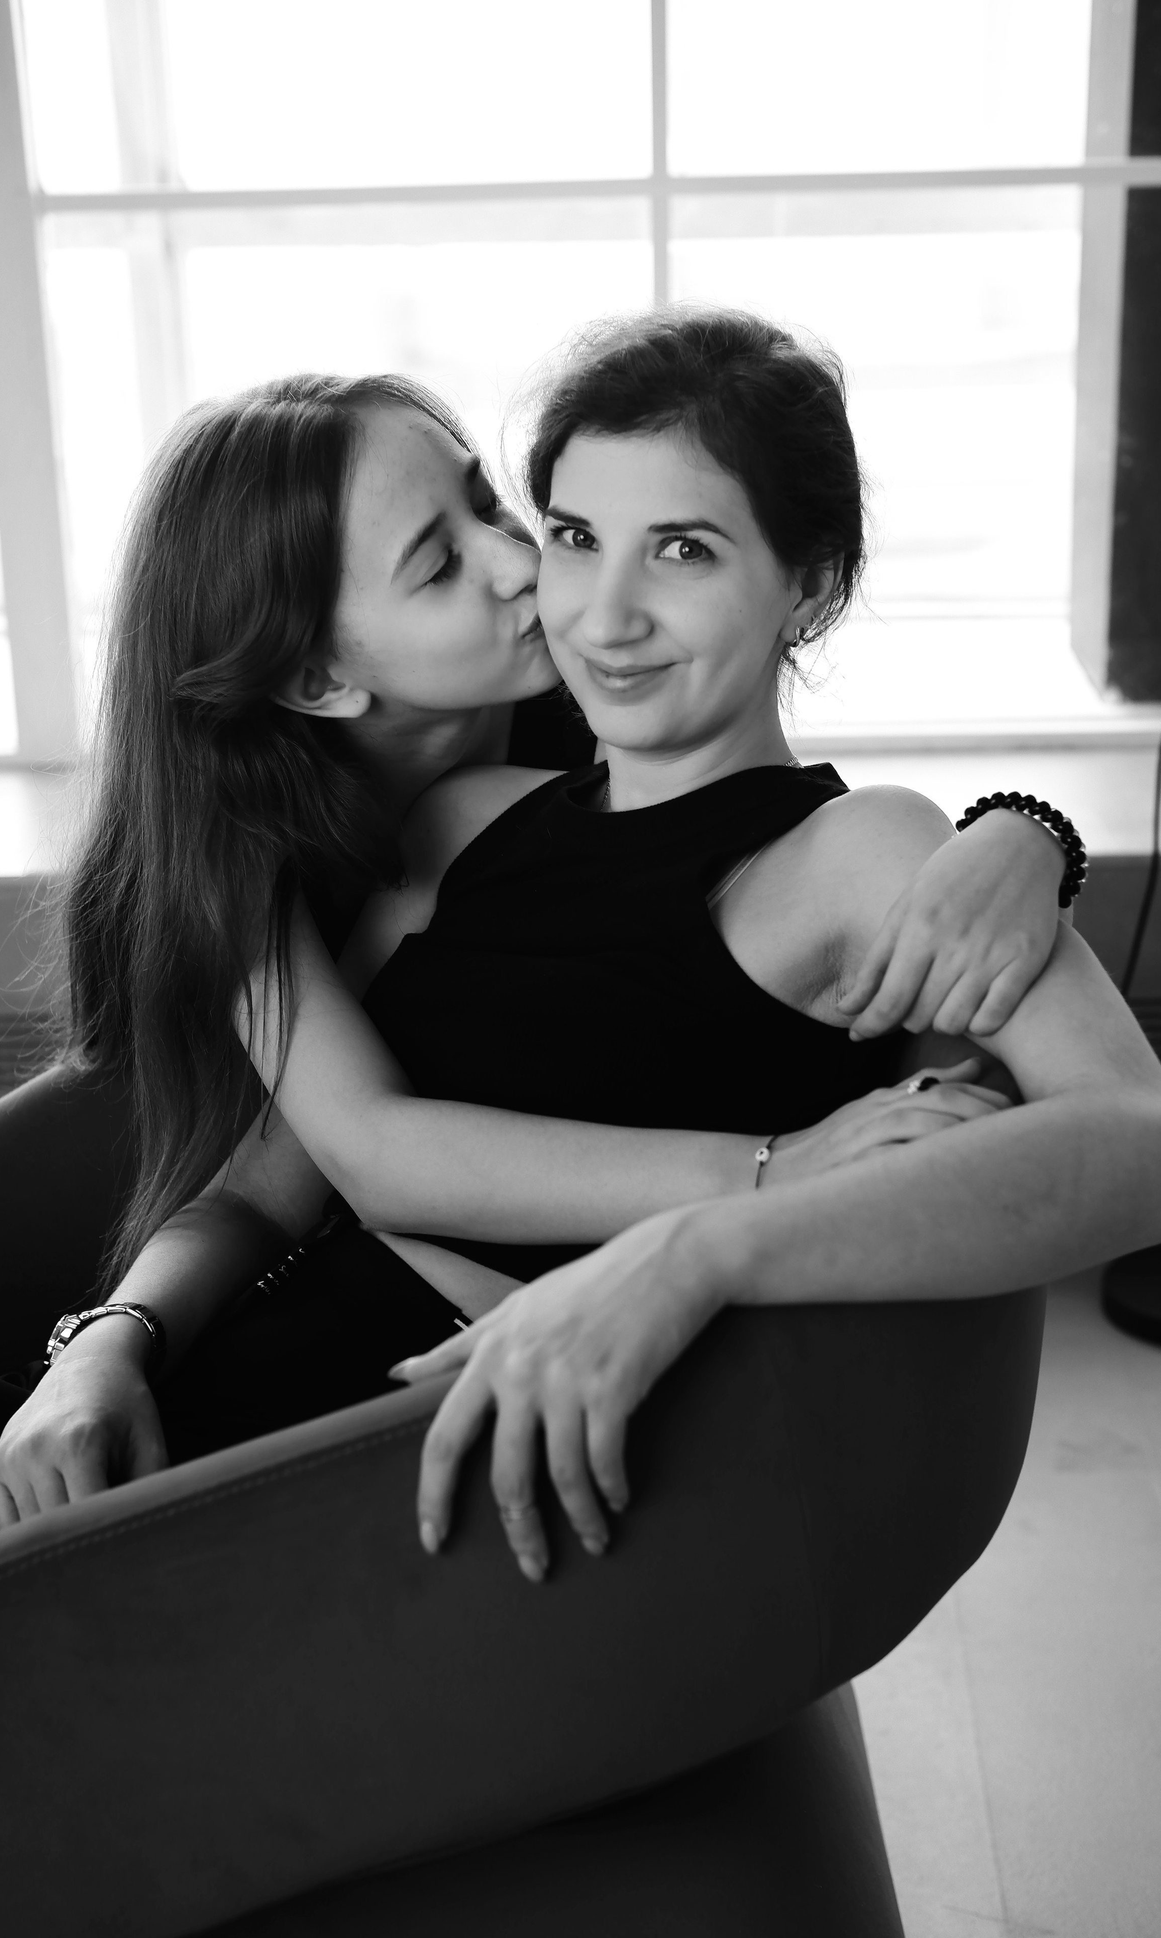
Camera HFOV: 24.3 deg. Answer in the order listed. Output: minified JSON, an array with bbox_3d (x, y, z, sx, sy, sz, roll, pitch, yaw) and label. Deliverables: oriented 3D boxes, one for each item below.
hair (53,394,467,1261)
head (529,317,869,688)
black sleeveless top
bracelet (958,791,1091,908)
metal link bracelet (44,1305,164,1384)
[{"bbox_3d":[-0.177,-0.080,1.500,0.200,0.500,0.180,20,23,25],"label":"hair"},{"bbox_3d":[0.062,-0.244,1.480,0.175,0.240,0.220,14,16,24],"label":"head"},{"bbox_3d":[0.025,0.034,1.500,0.320,0.340,0.220,9,-3,42],"label":"black sleeveless top"},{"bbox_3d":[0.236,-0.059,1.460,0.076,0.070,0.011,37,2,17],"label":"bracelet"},{"bbox_3d":[-0.237,0.191,1.340,0.063,0.054,0.016,13,34,20],"label":"metal link bracelet"}]

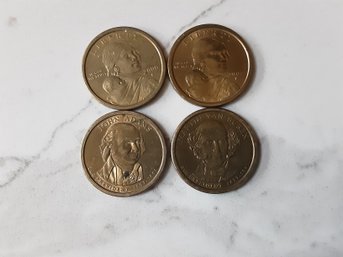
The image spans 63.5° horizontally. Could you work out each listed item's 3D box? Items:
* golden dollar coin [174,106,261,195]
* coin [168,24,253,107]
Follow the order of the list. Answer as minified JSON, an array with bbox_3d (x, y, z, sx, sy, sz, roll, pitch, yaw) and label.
[{"bbox_3d":[0.013,0.007,0.085,0.026,0.002,0.026,0,85,-1],"label":"golden dollar coin"},{"bbox_3d":[0.012,-0.020,0.087,0.026,0.002,0.026,0,85,-1],"label":"coin"}]

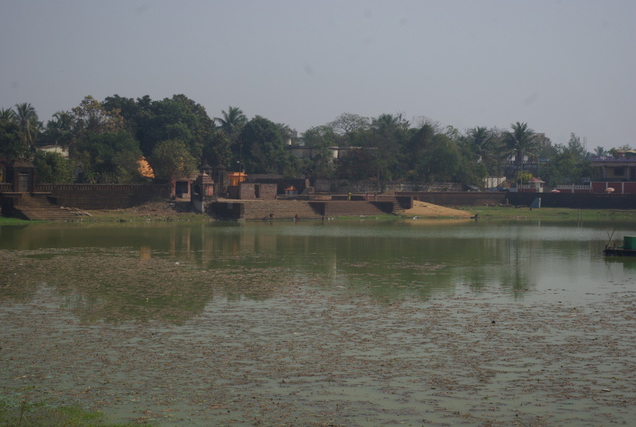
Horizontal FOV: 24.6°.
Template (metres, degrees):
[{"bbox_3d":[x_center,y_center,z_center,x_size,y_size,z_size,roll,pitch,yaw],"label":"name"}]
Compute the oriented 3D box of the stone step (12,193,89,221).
[{"bbox_3d":[-38.190,-0.850,207.360,9.790,3.550,5.760,0,1,-35],"label":"stone step"}]

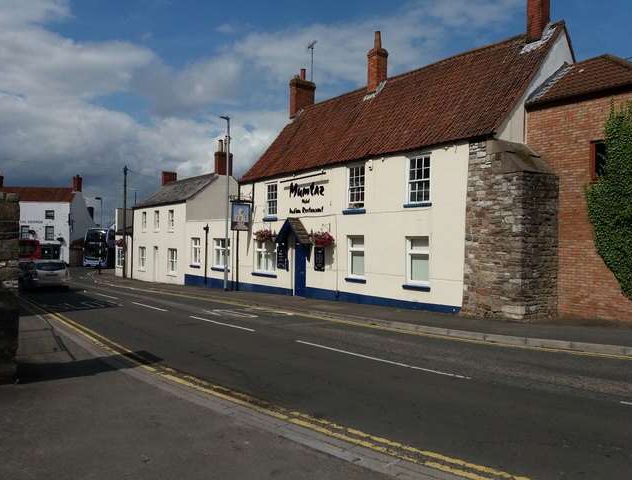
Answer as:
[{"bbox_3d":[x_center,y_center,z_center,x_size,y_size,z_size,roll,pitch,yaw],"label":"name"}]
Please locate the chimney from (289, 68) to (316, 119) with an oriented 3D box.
[{"bbox_3d":[-0.678,-7.363,26.212,1.270,2.620,0.600,1,0,-35],"label":"chimney"}]

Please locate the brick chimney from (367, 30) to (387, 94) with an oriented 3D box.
[{"bbox_3d":[2.525,-7.202,21.152,0.680,2.670,0.620,1,0,-35],"label":"brick chimney"}]

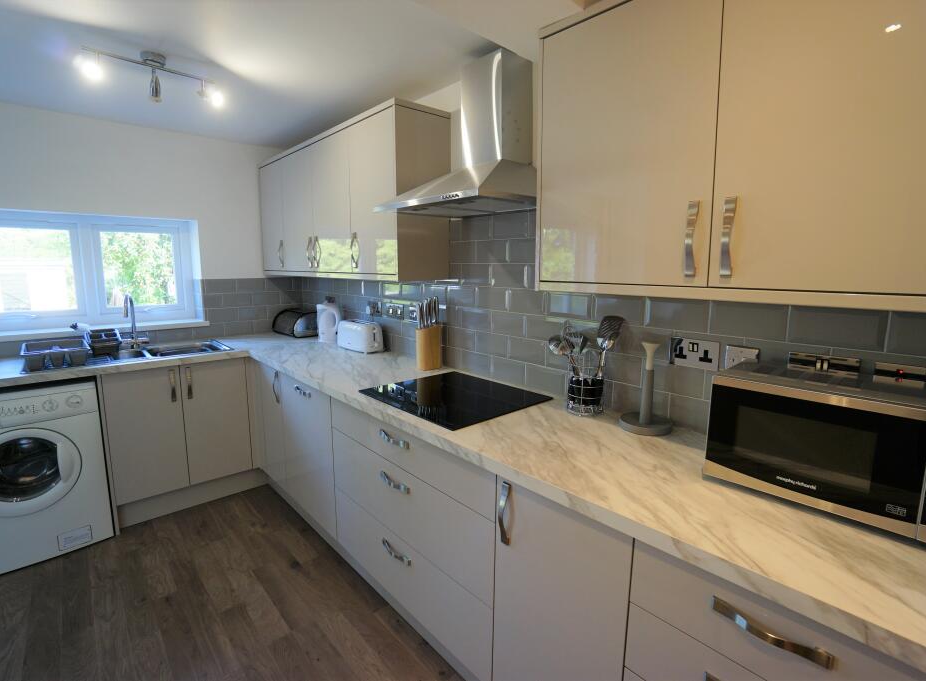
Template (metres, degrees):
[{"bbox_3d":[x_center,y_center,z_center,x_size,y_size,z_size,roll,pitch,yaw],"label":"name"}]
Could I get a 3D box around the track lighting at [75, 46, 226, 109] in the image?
[{"bbox_3d":[-1.260,-1.068,1.732,0.490,0.192,0.100,-8,13,-43],"label":"track lighting"}]

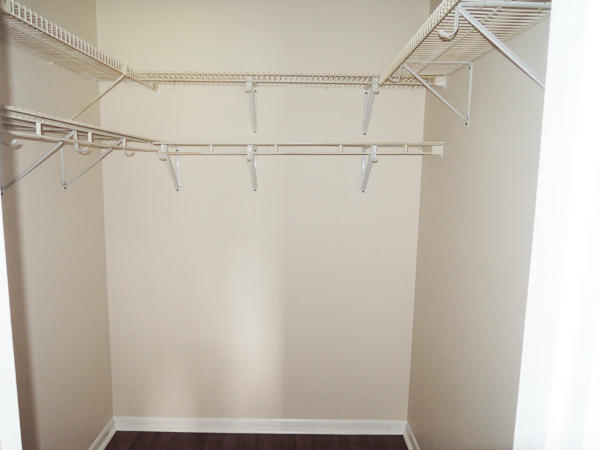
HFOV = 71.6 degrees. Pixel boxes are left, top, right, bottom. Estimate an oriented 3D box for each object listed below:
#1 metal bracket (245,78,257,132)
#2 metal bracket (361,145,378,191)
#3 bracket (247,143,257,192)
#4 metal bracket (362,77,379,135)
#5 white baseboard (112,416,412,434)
[{"bbox_3d":[-0.242,-0.603,2.123,0.027,0.238,0.309,1,8,0],"label":"metal bracket"},{"bbox_3d":[0.361,-0.284,2.169,0.027,0.249,0.309,1,8,0],"label":"metal bracket"},{"bbox_3d":[-0.244,-0.288,2.165,0.027,0.243,0.309,1,8,0],"label":"bracket"},{"bbox_3d":[0.361,-0.595,2.128,0.027,0.247,0.309,1,8,0],"label":"metal bracket"},{"bbox_3d":[-0.235,1.214,2.513,1.770,0.090,0.015,1,8,0],"label":"white baseboard"}]

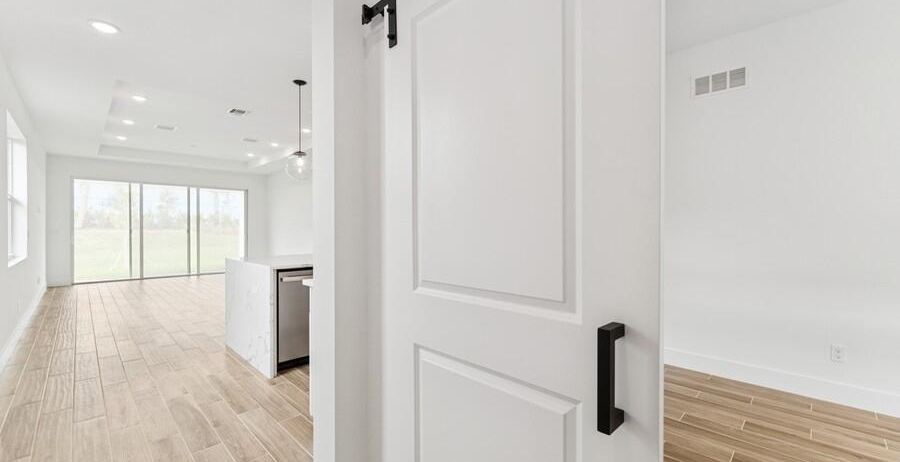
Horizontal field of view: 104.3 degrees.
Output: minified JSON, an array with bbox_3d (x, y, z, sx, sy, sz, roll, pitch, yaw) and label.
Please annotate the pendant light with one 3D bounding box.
[{"bbox_3d":[-1.662,-1.100,3.865,0.300,1.090,0.300,0,0,43],"label":"pendant light"}]

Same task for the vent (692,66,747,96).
[{"bbox_3d":[2.286,-1.266,2.982,0.390,0.200,0.016,0,0,43],"label":"vent"}]

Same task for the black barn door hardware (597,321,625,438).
[{"bbox_3d":[0.340,0.307,0.737,0.076,0.210,0.024,0,0,-45],"label":"black barn door hardware"}]

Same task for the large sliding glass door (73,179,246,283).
[{"bbox_3d":[-7.293,0.016,9.196,0.130,2.410,3.567,0,0,43],"label":"large sliding glass door"}]

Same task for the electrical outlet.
[{"bbox_3d":[2.798,0.884,2.519,0.073,0.119,0.009,0,0,43],"label":"electrical outlet"}]

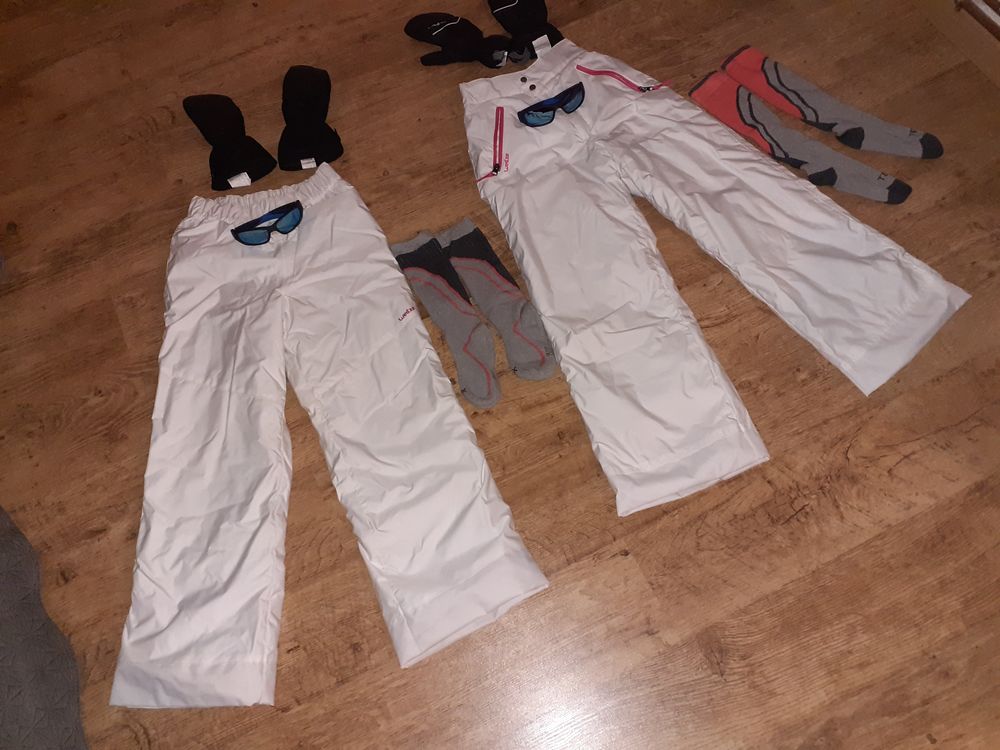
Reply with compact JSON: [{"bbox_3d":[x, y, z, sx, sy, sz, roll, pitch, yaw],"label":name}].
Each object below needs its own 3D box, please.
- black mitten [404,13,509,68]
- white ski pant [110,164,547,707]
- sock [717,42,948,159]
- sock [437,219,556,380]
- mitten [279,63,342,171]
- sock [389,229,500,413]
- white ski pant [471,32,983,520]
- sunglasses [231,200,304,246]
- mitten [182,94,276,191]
[{"bbox_3d":[-0.084,-0.637,1.487,0.219,0.050,0.137,12,68,10],"label":"black mitten"},{"bbox_3d":[-0.316,0.031,1.206,0.606,0.060,0.868,-14,66,-2],"label":"white ski pant"},{"bbox_3d":[0.577,-0.470,1.374,0.406,0.025,0.103,36,73,18],"label":"sock"},{"bbox_3d":[-0.003,-0.126,1.269,0.083,0.025,0.325,-27,67,-7],"label":"sock"},{"bbox_3d":[-0.357,-0.484,1.441,0.120,0.050,0.253,-11,66,0],"label":"mitten"},{"bbox_3d":[-0.078,-0.097,1.262,0.092,0.025,0.343,-22,66,-5],"label":"sock"},{"bbox_3d":[0.248,-0.264,1.290,0.648,0.060,0.863,-29,67,-8],"label":"white ski pant"},{"bbox_3d":[-0.385,-0.252,1.298,0.125,0.040,0.042,-23,66,-5],"label":"sunglasses"},{"bbox_3d":[-0.503,-0.447,1.437,0.124,0.050,0.252,-24,67,-6],"label":"mitten"}]

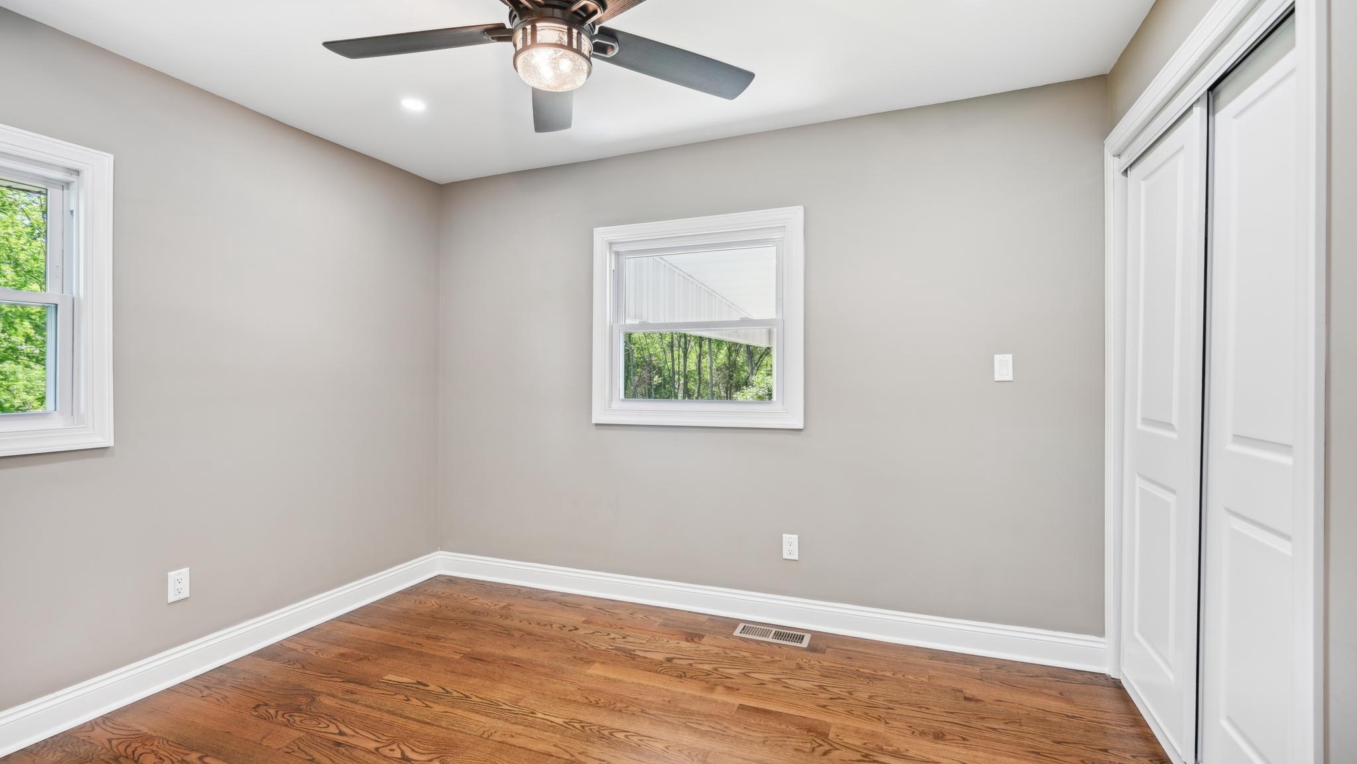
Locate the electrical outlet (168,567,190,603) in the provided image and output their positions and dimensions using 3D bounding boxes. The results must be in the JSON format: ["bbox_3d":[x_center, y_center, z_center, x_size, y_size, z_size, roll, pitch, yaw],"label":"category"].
[{"bbox_3d":[-1.980,0.807,2.393,0.010,0.119,0.075,0,0,22],"label":"electrical outlet"}]

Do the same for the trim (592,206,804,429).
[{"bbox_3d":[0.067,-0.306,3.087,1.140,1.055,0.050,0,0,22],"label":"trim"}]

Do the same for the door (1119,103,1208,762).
[{"bbox_3d":[1.656,0.164,2.080,0.036,1.960,0.615,0,0,22],"label":"door"}]

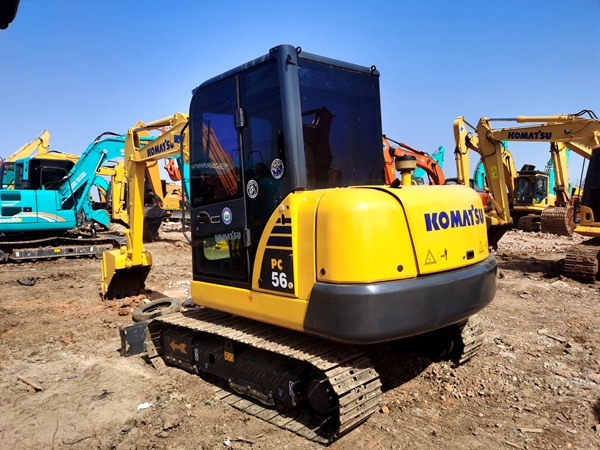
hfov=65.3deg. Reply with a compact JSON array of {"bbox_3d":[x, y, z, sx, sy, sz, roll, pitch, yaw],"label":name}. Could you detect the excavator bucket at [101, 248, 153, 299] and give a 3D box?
[{"bbox_3d":[-2.624,0.748,7.142,0.640,0.740,0.520,-5,4,-44],"label":"excavator bucket"}]

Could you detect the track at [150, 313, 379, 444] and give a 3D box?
[{"bbox_3d":[-0.490,1.117,3.836,0.410,0.540,2.530,-6,4,-44],"label":"track"}]

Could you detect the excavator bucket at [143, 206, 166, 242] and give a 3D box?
[{"bbox_3d":[-5.264,-0.050,16.500,1.150,1.300,1.150,-5,4,-41],"label":"excavator bucket"}]

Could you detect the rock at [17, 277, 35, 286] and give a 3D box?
[{"bbox_3d":[-5.094,1.035,8.700,0.340,0.140,0.230,-4,3,-30],"label":"rock"}]

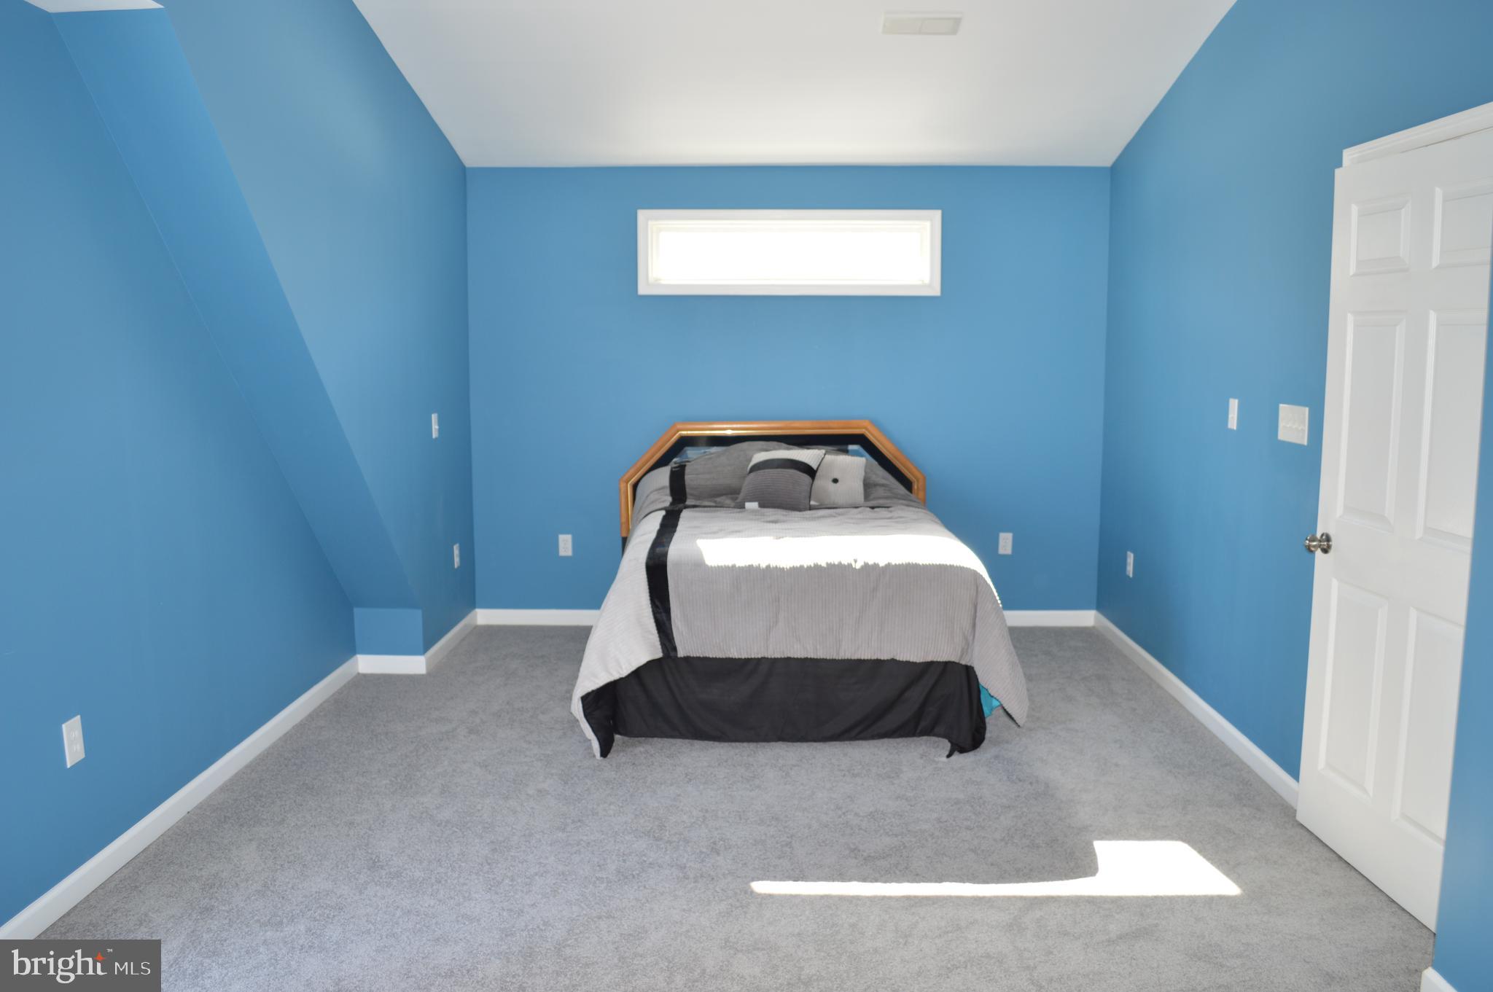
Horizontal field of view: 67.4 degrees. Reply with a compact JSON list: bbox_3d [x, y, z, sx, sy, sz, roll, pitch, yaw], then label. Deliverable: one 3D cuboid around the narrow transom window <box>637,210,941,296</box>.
[{"bbox_3d":[0.219,-1.230,5.660,1.531,0.424,0.080,0,8,1],"label":"narrow transom window"}]

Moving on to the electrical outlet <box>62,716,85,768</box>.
[{"bbox_3d":[-1.815,0.663,3.020,0.008,0.118,0.072,0,8,1],"label":"electrical outlet"}]

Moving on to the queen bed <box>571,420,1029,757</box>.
[{"bbox_3d":[0.181,0.283,4.912,1.720,1.090,1.870,0,8,-1],"label":"queen bed"}]

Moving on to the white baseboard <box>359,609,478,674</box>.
[{"bbox_3d":[-1.603,0.705,5.519,0.325,0.087,0.866,0,8,1],"label":"white baseboard"}]

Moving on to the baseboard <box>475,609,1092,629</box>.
[{"bbox_3d":[0.202,0.646,5.914,3.269,0.087,0.016,0,8,1],"label":"baseboard"}]

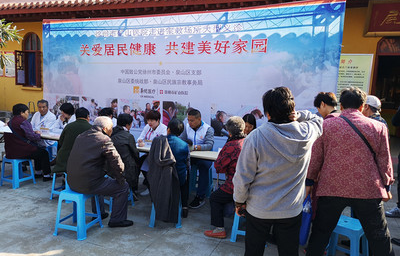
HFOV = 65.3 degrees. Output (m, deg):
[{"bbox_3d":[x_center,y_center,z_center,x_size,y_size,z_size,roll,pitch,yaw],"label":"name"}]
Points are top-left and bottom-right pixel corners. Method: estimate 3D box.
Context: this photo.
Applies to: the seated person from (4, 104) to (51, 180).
[{"bbox_3d":[-2.716,0.258,4.950,0.470,1.250,0.750,6,7,30],"label":"seated person"}]

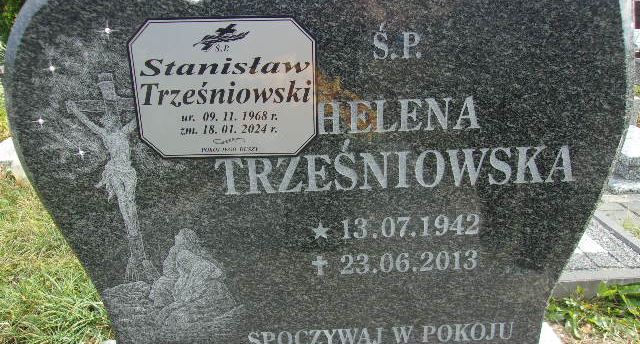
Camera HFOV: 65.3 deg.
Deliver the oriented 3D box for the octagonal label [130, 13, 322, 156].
[{"bbox_3d":[-0.131,-0.113,0.695,0.250,0.190,0.008,-1,19,-1],"label":"octagonal label"}]

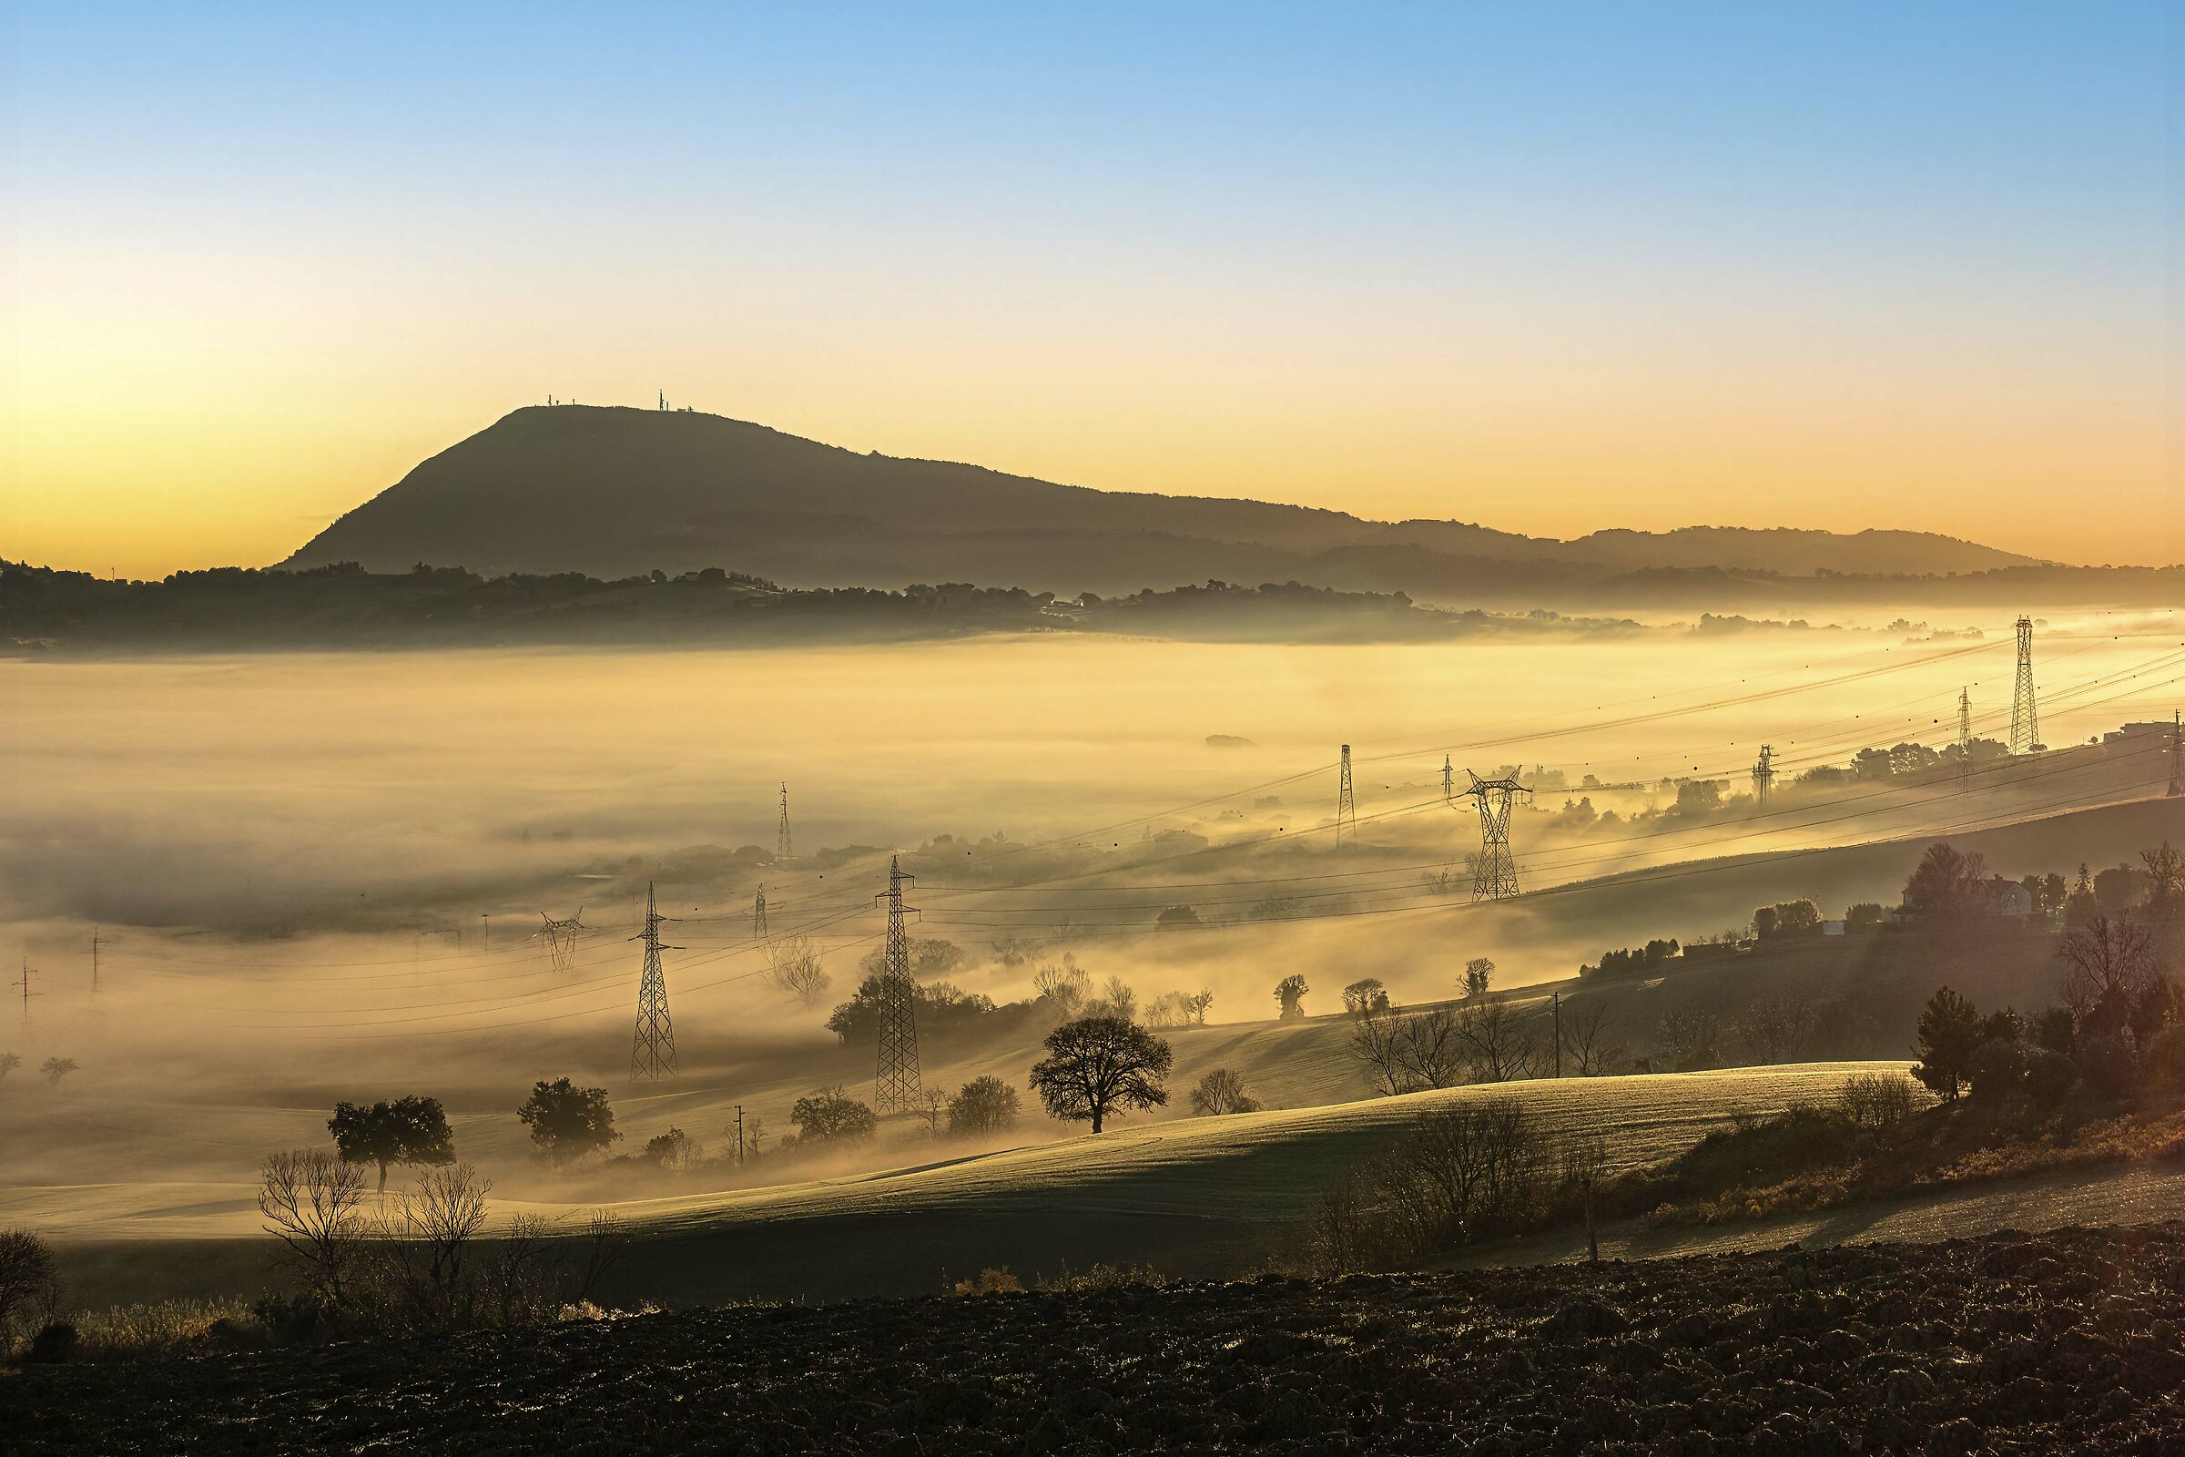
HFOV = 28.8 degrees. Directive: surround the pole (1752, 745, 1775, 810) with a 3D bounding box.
[{"bbox_3d":[197.640,14.820,1250.000,7.000,19.800,5.000,0,2,0],"label":"pole"}]

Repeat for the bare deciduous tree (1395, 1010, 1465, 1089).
[{"bbox_3d":[35.890,34.050,450.000,7.230,9.130,6.510,0,2,0],"label":"bare deciduous tree"}]

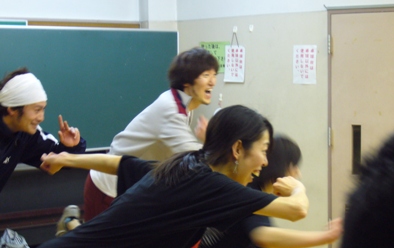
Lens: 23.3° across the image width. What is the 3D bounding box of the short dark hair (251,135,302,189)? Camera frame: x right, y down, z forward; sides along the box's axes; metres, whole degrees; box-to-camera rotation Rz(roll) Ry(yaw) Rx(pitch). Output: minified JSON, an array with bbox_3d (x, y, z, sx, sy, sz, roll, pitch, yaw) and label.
[{"bbox_3d":[0.260,0.131,3.300,0.210,0.200,0.180,12,-1,-15],"label":"short dark hair"}]

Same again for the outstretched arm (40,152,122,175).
[{"bbox_3d":[-0.374,0.128,3.065,0.330,0.077,0.085,0,2,32],"label":"outstretched arm"}]

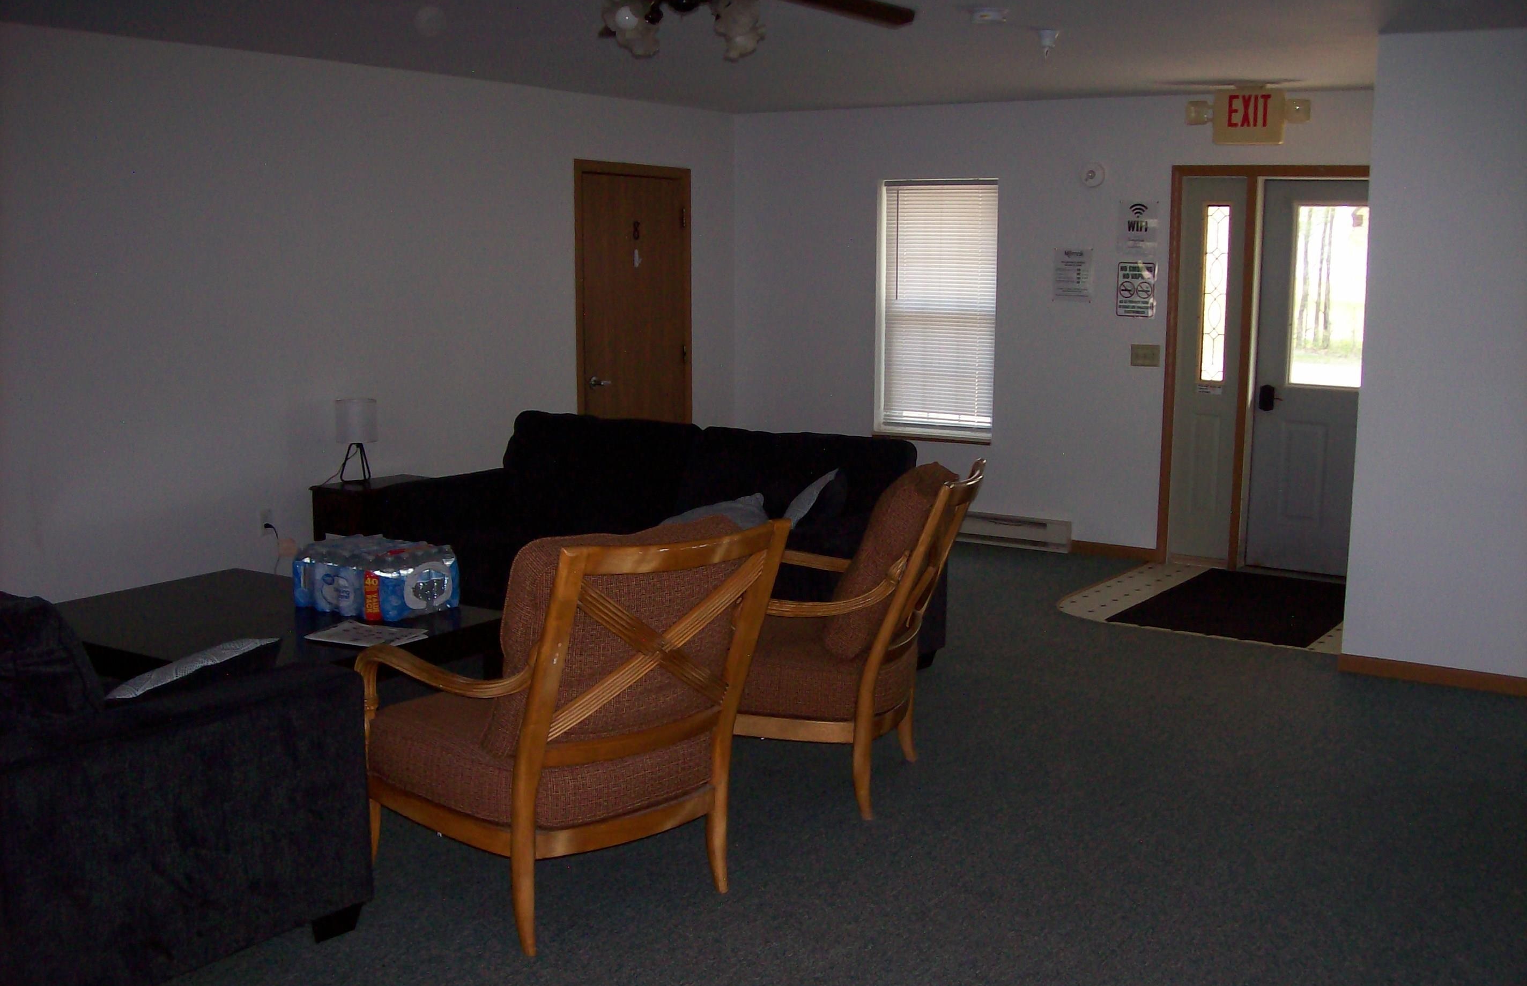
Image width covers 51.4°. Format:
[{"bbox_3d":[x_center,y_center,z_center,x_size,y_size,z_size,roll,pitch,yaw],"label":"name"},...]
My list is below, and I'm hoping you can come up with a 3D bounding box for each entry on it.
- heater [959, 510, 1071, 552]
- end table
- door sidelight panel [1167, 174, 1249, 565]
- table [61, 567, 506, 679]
[{"bbox_3d":[1.082,0.186,9.049,1.400,0.170,0.070,6,11,33],"label":"heater"},{"bbox_3d":[-1.673,0.256,7.169,0.500,0.590,0.530,6,11,33],"label":"end table"},{"bbox_3d":[2.287,-0.612,8.213,0.342,2.020,0.070,6,11,33],"label":"door sidelight panel"},{"bbox_3d":[-1.660,0.627,5.141,1.310,0.470,1.010,6,10,31],"label":"table"}]

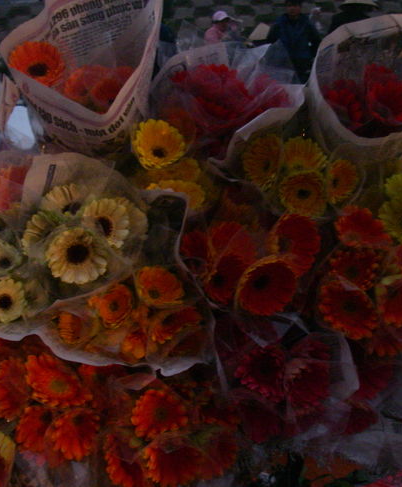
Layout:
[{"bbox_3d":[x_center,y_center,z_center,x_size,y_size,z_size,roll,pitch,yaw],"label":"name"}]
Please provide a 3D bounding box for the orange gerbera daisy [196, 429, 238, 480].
[{"bbox_3d":[0.028,0.333,1.130,0.082,0.087,0.036,-7,19,-10],"label":"orange gerbera daisy"}]

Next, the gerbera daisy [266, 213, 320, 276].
[{"bbox_3d":[0.153,0.002,1.180,0.095,0.100,0.043,-15,-11,-29],"label":"gerbera daisy"}]

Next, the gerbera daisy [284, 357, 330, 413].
[{"bbox_3d":[0.169,0.223,1.130,0.086,0.089,0.036,-15,20,-22],"label":"gerbera daisy"}]

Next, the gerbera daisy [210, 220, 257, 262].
[{"bbox_3d":[0.054,0.002,1.180,0.083,0.086,0.036,-6,-8,-10],"label":"gerbera daisy"}]

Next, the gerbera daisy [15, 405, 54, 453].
[{"bbox_3d":[-0.263,0.296,1.140,0.083,0.086,0.036,14,20,21],"label":"gerbera daisy"}]

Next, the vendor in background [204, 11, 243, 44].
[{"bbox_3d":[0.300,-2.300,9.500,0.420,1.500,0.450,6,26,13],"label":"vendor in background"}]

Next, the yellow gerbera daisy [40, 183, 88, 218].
[{"bbox_3d":[-0.220,-0.067,1.160,0.086,0.036,0.086,14,57,20],"label":"yellow gerbera daisy"}]

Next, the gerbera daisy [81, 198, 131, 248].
[{"bbox_3d":[-0.159,-0.034,1.200,0.086,0.086,0.036,-13,-13,-25],"label":"gerbera daisy"}]

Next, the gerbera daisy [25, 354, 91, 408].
[{"bbox_3d":[-0.216,0.210,1.080,0.098,0.040,0.092,2,70,4],"label":"gerbera daisy"}]

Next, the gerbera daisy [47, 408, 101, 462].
[{"bbox_3d":[-0.192,0.288,1.080,0.080,0.084,0.038,3,-3,6],"label":"gerbera daisy"}]

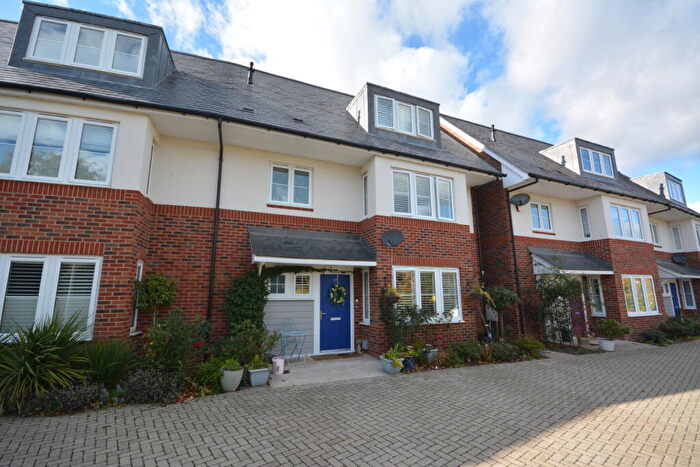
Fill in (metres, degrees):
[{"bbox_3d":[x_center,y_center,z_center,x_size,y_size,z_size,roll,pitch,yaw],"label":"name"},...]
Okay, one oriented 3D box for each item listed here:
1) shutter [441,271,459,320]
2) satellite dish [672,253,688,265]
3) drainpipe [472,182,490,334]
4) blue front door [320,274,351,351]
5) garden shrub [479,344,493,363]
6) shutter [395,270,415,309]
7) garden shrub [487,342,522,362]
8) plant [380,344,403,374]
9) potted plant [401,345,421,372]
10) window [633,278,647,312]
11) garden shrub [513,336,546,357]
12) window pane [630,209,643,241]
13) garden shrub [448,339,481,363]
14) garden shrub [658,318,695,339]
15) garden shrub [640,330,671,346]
[{"bbox_3d":[2.788,1.766,8.175,0.600,1.360,0.070,4,-10,-23],"label":"shutter"},{"bbox_3d":[16.108,1.217,14.217,0.600,0.520,0.300,-4,-10,21],"label":"satellite dish"},{"bbox_3d":[4.495,0.896,9.927,0.090,5.200,0.090,4,-10,-24],"label":"drainpipe"},{"bbox_3d":[-0.360,2.035,7.594,0.870,1.920,0.070,4,-11,-24],"label":"blue front door"},{"bbox_3d":[3.456,3.055,7.439,0.340,0.400,0.340,4,-10,-24],"label":"garden shrub"},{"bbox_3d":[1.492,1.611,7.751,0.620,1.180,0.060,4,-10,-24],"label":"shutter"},{"bbox_3d":[3.750,2.830,7.070,0.680,0.410,0.560,4,-11,-24],"label":"garden shrub"},{"bbox_3d":[0.888,2.651,6.171,0.360,0.550,0.540,4,-10,-24],"label":"plant"},{"bbox_3d":[1.250,2.575,6.030,0.380,0.500,0.380,0,-10,0],"label":"potted plant"},{"bbox_3d":[10.816,2.316,10.898,0.660,1.250,0.080,4,-10,-23],"label":"window"},{"bbox_3d":[4.708,3.003,7.650,0.950,0.520,0.750,4,-10,-23],"label":"garden shrub"},{"bbox_3d":[11.754,-0.328,11.951,0.470,1.160,0.050,4,-11,-22],"label":"window pane"},{"bbox_3d":[2.912,2.968,7.420,0.700,0.500,0.580,4,-10,-24],"label":"garden shrub"},{"bbox_3d":[12.350,3.530,11.000,1.150,0.700,0.850,4,-11,-24],"label":"garden shrub"},{"bbox_3d":[9.915,3.408,9.467,0.850,0.460,0.650,4,-10,-23],"label":"garden shrub"}]

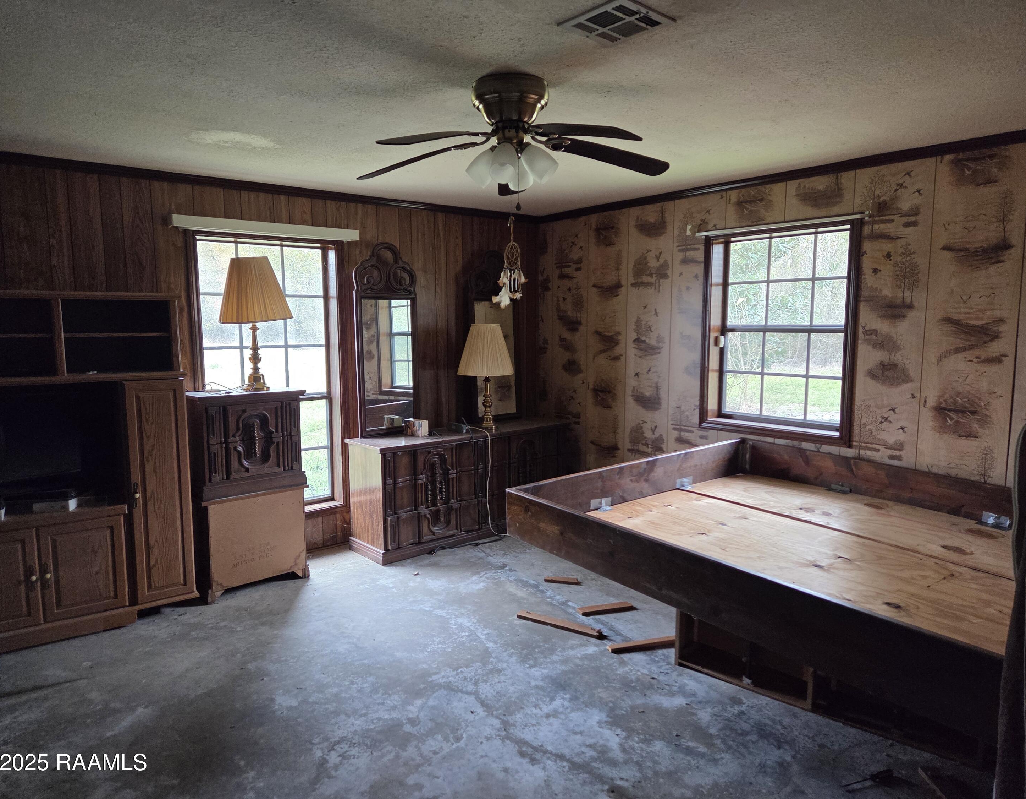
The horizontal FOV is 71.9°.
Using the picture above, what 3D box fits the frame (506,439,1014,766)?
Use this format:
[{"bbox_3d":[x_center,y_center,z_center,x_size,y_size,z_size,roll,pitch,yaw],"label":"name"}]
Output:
[{"bbox_3d":[1.380,0.840,2.972,1.935,0.845,2.210,-5,8,-38],"label":"frame"}]

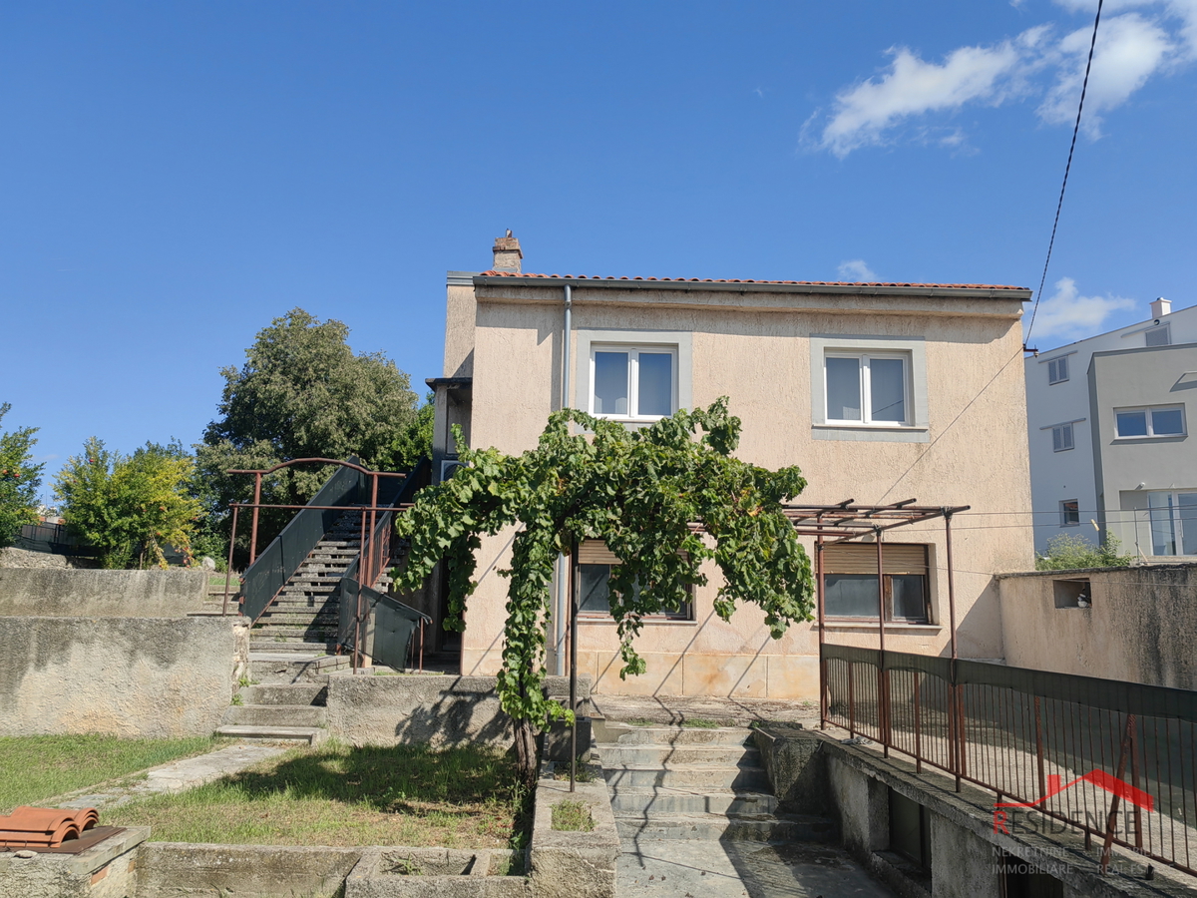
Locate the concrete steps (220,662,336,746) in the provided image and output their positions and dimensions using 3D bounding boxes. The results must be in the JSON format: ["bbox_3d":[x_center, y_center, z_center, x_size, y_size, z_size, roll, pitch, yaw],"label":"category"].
[{"bbox_3d":[-3.554,2.760,10.320,1.100,0.760,1.300,1,-9,-1],"label":"concrete steps"}]

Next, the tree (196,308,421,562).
[{"bbox_3d":[-6.650,-0.303,21.166,5.000,5.800,5.000,1,-9,-1],"label":"tree"}]

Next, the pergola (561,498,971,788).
[{"bbox_3d":[1.196,1.715,8.642,3.090,2.200,3.650,1,-9,-1],"label":"pergola"}]

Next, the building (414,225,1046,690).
[{"bbox_3d":[1.654,0.263,17.920,9.500,7.950,9.000,1,-9,-1],"label":"building"}]

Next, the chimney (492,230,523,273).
[{"bbox_3d":[-1.685,-3.488,17.163,0.487,0.882,0.480,1,-9,-1],"label":"chimney"}]

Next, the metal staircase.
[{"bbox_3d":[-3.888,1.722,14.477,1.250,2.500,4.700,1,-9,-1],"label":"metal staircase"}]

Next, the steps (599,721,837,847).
[{"bbox_3d":[1.016,3.397,9.688,2.380,0.840,1.750,1,-9,-1],"label":"steps"}]

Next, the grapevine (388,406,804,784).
[{"bbox_3d":[-0.138,1.266,7.999,3.440,3.100,2.600,1,-9,-1],"label":"grapevine"}]

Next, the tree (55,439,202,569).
[{"bbox_3d":[-7.715,0.913,15.380,2.400,2.250,2.400,1,-9,-1],"label":"tree"}]

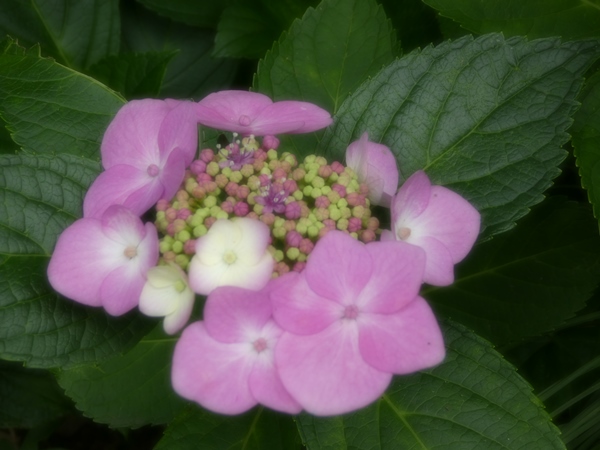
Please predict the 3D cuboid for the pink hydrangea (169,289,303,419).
[{"bbox_3d":[-0.019,0.039,0.402,0.043,0.014,0.042,0,78,9],"label":"pink hydrangea"}]

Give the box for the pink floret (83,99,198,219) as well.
[{"bbox_3d":[-0.055,-0.023,0.443,0.039,0.015,0.042,0,63,27],"label":"pink floret"}]

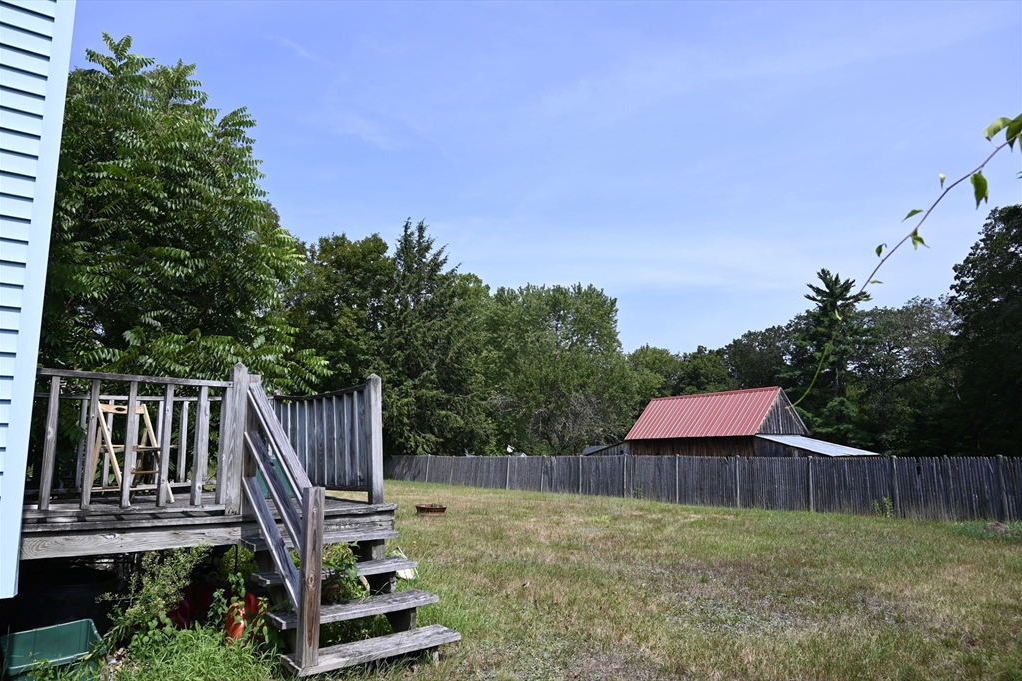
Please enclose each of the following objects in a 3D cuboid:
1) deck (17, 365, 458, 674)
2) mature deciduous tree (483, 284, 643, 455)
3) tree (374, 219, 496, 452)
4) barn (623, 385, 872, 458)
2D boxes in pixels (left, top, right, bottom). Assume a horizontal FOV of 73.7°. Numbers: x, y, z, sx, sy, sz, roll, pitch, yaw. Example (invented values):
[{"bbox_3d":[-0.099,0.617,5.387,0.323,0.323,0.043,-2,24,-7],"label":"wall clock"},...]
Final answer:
[{"bbox_3d":[-2.263,1.155,5.018,2.325,1.851,3.483,7,-12,-38],"label":"deck"},{"bbox_3d":[3.473,2.840,47.144,10.800,13.338,10.800,0,-9,0],"label":"mature deciduous tree"},{"bbox_3d":[-4.695,0.557,42.457,7.200,16.468,7.200,0,-9,0],"label":"tree"},{"bbox_3d":[9.290,4.150,27.328,3.760,4.270,9.262,7,-12,-37],"label":"barn"}]

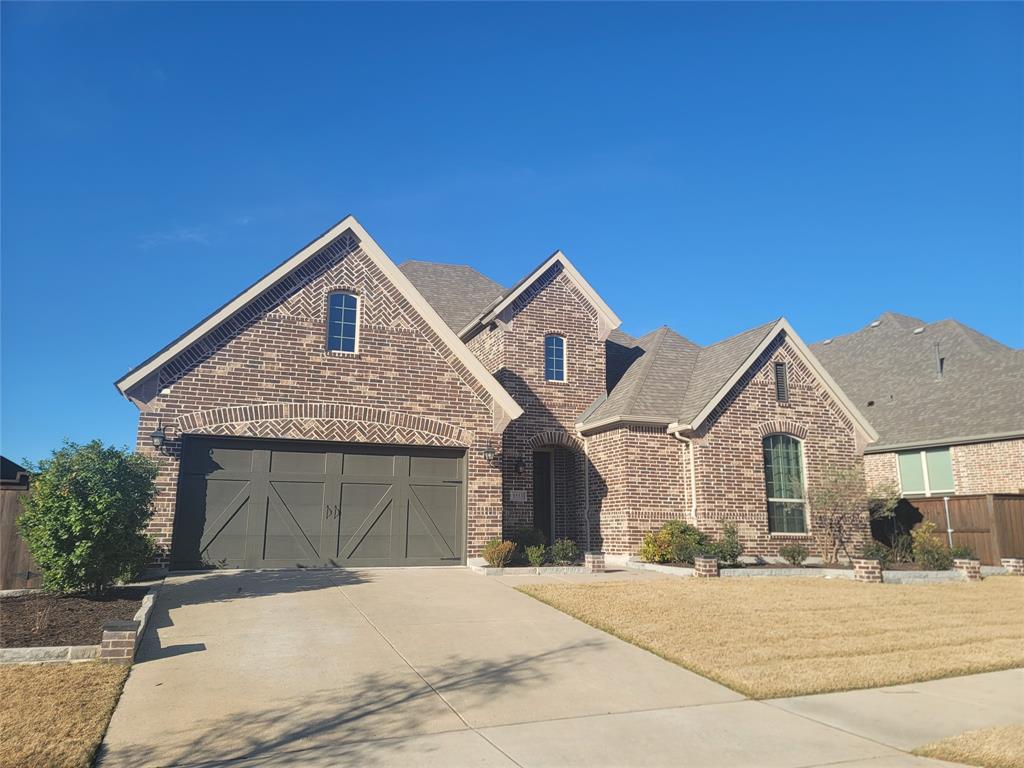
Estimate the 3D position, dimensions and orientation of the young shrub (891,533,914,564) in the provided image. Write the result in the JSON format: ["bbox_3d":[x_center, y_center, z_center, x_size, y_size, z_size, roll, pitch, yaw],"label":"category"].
[{"bbox_3d":[7.974,3.359,15.100,0.518,0.641,0.502,5,-12,-21],"label":"young shrub"}]

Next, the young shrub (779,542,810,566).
[{"bbox_3d":[5.730,3.458,15.000,0.623,0.477,0.604,5,-12,-21],"label":"young shrub"}]

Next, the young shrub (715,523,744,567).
[{"bbox_3d":[4.235,3.125,14.400,0.561,0.840,0.544,5,-12,-21],"label":"young shrub"}]

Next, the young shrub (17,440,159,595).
[{"bbox_3d":[-5.425,1.706,9.450,1.680,1.870,1.630,5,-12,-21],"label":"young shrub"}]

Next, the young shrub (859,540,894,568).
[{"bbox_3d":[7.127,3.343,14.500,0.640,0.538,0.621,5,-12,-21],"label":"young shrub"}]

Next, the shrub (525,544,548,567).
[{"bbox_3d":[0.434,3.038,13.100,0.408,0.382,0.396,0,-12,0],"label":"shrub"}]

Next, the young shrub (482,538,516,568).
[{"bbox_3d":[-0.219,2.968,12.950,0.572,0.515,0.554,0,-12,0],"label":"young shrub"}]

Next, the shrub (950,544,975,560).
[{"bbox_3d":[8.833,3.363,14.500,0.527,0.423,0.511,5,-12,-21],"label":"shrub"}]

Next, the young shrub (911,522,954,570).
[{"bbox_3d":[7.676,2.967,13.500,0.771,0.859,0.748,5,-12,-21],"label":"young shrub"}]

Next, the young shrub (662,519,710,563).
[{"bbox_3d":[3.327,2.984,14.100,0.879,0.822,0.852,0,-12,0],"label":"young shrub"}]

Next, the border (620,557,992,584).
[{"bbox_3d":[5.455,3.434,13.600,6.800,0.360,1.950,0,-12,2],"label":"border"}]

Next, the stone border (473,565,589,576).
[{"bbox_3d":[0.334,3.287,13.103,2.050,0.150,0.880,5,-12,-21],"label":"stone border"}]

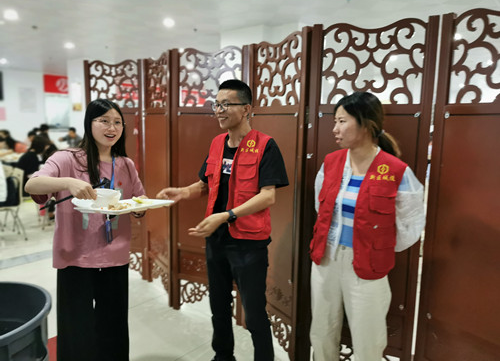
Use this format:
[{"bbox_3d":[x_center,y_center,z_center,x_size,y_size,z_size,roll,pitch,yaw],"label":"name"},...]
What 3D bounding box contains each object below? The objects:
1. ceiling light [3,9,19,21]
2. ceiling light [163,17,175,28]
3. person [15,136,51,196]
[{"bbox_3d":[-3.450,-2.379,5.623,0.170,0.070,0.170,1,9,0],"label":"ceiling light"},{"bbox_3d":[-1.226,-2.374,5.867,0.170,0.070,0.170,1,9,0],"label":"ceiling light"},{"bbox_3d":[-2.927,0.017,5.374,0.500,1.220,0.700,2,9,5],"label":"person"}]

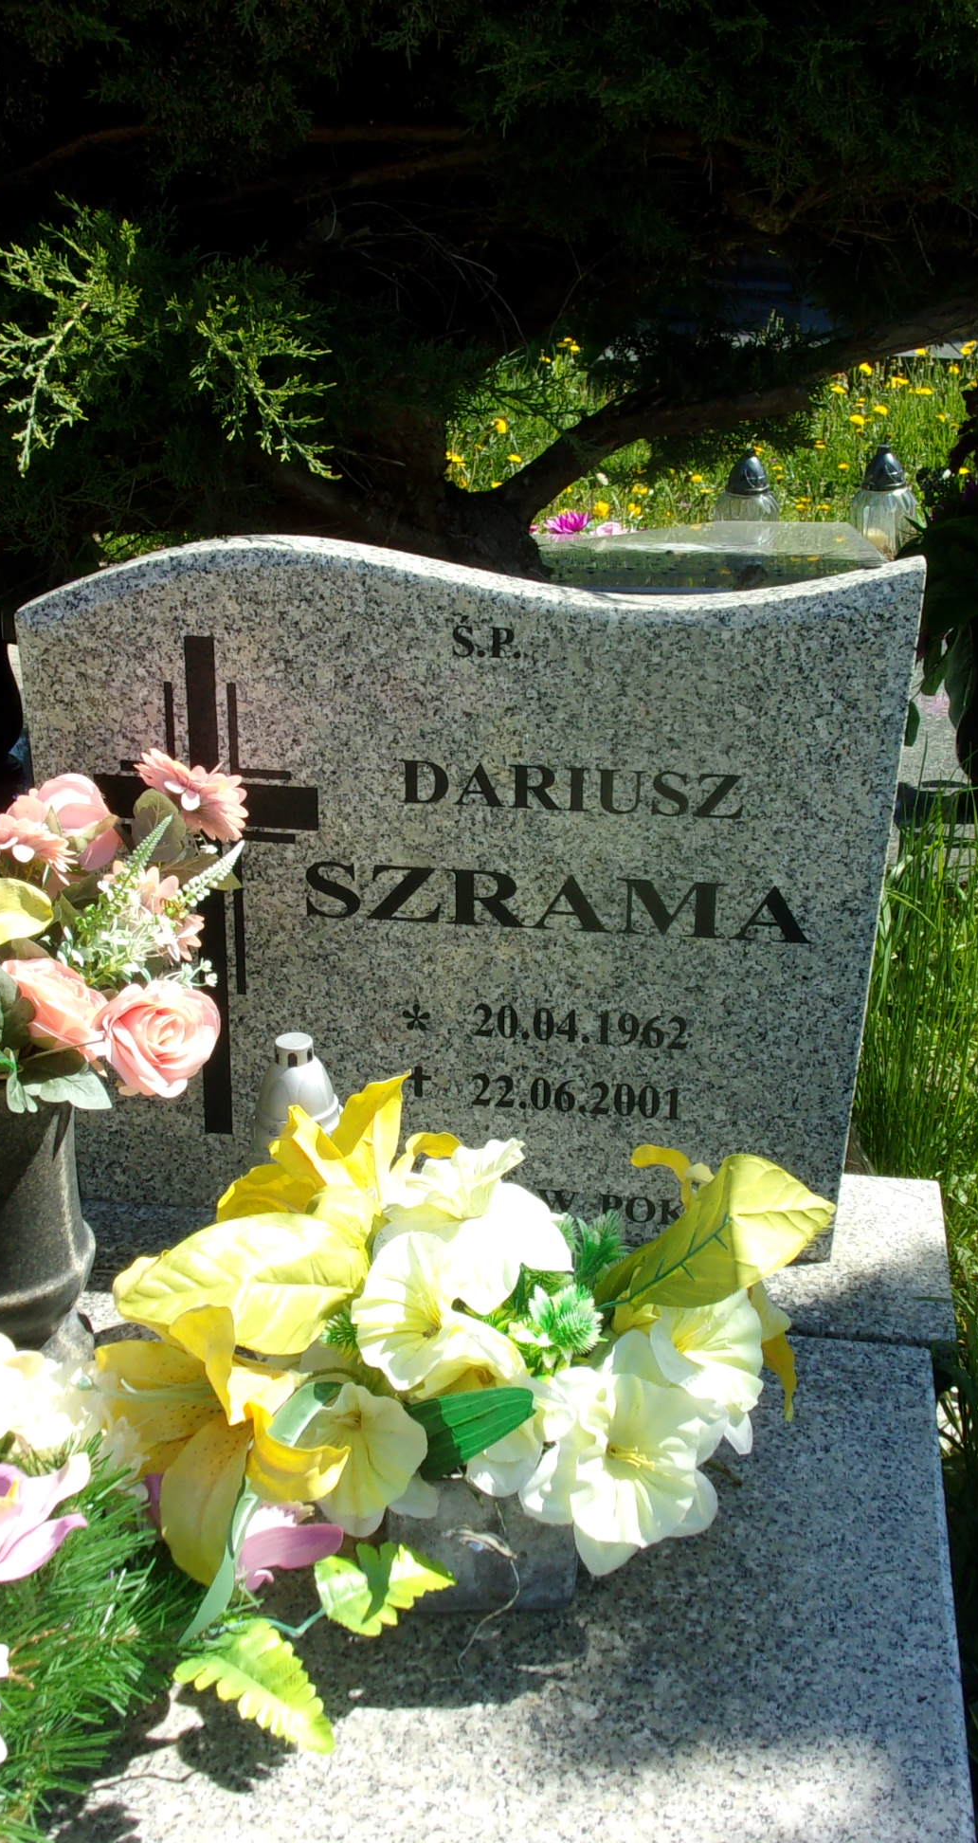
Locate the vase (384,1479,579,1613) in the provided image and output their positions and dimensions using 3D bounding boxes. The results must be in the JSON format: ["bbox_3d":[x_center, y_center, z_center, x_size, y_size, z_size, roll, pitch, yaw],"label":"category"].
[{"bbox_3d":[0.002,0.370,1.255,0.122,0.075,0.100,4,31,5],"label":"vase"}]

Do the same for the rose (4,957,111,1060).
[{"bbox_3d":[-0.263,0.053,1.206,0.065,0.060,0.060,4,31,5],"label":"rose"}]

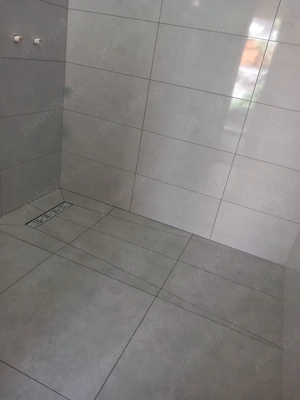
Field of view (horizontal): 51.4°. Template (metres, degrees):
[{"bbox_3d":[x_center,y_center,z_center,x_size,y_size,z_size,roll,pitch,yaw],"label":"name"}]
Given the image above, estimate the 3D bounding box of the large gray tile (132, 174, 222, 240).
[{"bbox_3d":[0.153,0.040,2.110,0.600,0.300,0.010,18,26,16],"label":"large gray tile"}]

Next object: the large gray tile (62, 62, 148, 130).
[{"bbox_3d":[-0.297,-0.675,2.012,0.600,0.300,0.010,18,26,16],"label":"large gray tile"}]

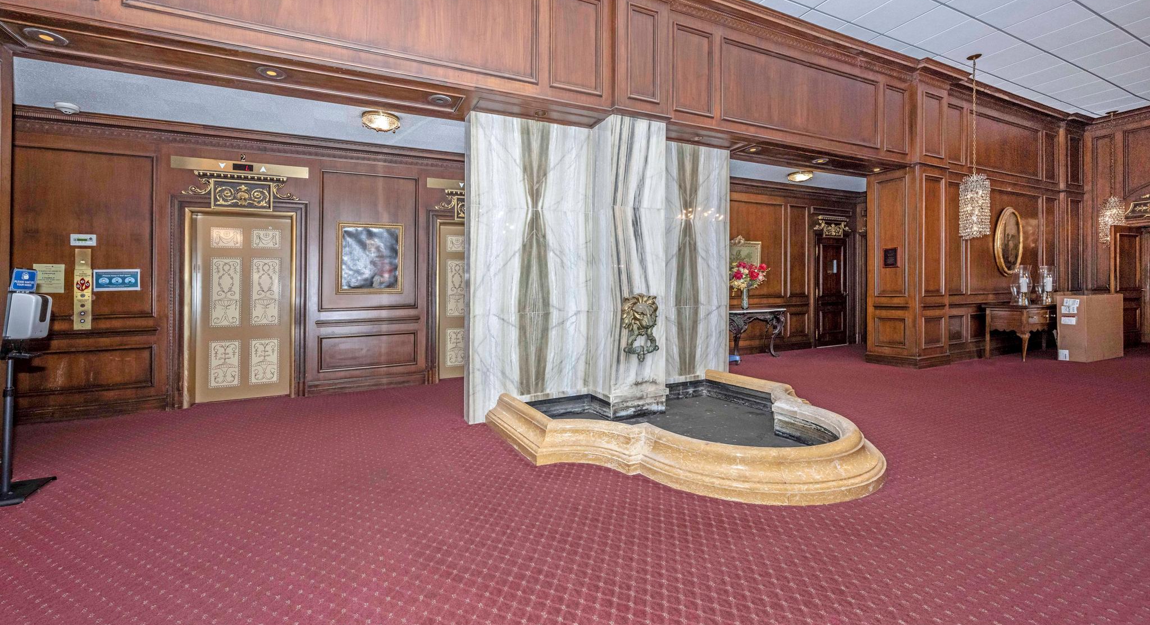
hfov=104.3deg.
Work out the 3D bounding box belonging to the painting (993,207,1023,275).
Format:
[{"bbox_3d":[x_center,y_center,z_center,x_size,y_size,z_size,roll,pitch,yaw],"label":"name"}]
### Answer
[{"bbox_3d":[7.103,-1.163,7.322,0.870,1.120,0.060,-1,3,-25],"label":"painting"}]

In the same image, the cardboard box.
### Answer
[{"bbox_3d":[7.766,0.207,6.741,1.080,0.970,0.320,-1,1,-22],"label":"cardboard box"}]

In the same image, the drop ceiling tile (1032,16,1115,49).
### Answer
[{"bbox_3d":[6.052,-3.385,5.440,0.610,0.030,0.610,-2,4,-25],"label":"drop ceiling tile"}]

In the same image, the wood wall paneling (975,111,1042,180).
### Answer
[{"bbox_3d":[7.212,-2.746,7.423,2.270,0.900,0.050,-1,3,-25],"label":"wood wall paneling"}]

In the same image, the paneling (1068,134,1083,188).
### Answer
[{"bbox_3d":[9.479,-2.881,8.465,0.570,0.915,0.050,-1,1,-25],"label":"paneling"}]

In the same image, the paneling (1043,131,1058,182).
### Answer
[{"bbox_3d":[8.759,-2.856,8.247,0.540,0.915,0.050,-1,1,-25],"label":"paneling"}]

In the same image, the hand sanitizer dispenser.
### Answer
[{"bbox_3d":[-3.423,0.023,2.800,0.130,0.280,0.130,4,1,-16],"label":"hand sanitizer dispenser"}]

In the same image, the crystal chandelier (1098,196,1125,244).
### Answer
[{"bbox_3d":[9.648,-1.638,8.030,0.310,0.880,0.310,-1,3,-25],"label":"crystal chandelier"}]

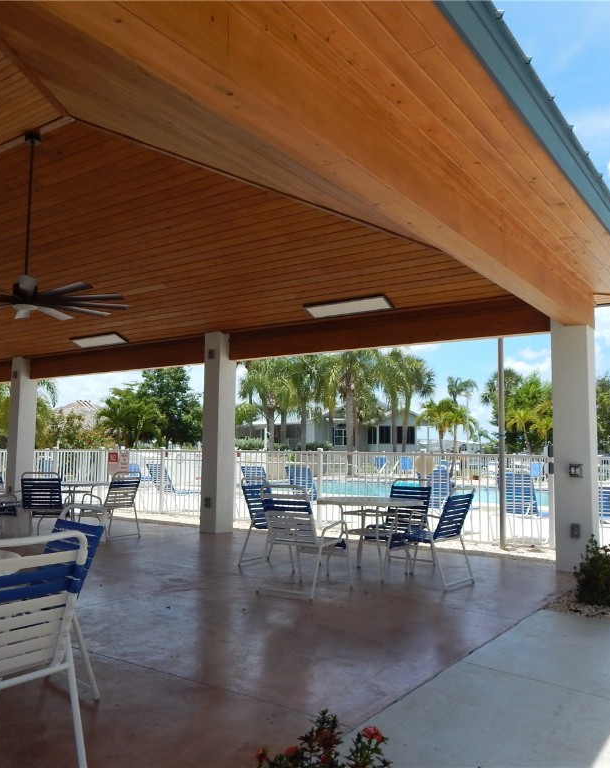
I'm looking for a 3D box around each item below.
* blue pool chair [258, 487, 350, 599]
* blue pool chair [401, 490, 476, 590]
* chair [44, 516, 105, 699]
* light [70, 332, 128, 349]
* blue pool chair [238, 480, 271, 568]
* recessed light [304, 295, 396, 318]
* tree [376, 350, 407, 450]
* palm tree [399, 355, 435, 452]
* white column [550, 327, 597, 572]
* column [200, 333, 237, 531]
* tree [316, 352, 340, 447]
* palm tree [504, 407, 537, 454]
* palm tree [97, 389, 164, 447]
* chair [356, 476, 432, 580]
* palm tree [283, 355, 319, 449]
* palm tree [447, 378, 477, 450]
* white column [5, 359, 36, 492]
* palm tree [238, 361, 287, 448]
[{"bbox_3d":[0.002,1.380,5.877,0.593,0.941,0.714,-3,-7,34],"label":"blue pool chair"},{"bbox_3d":[1.170,1.440,6.263,0.704,0.922,0.576,-3,-7,35],"label":"blue pool chair"},{"bbox_3d":[-1.464,1.117,3.305,0.593,0.941,0.714,-4,-7,41],"label":"chair"},{"bbox_3d":[-3.596,-0.748,11.361,1.240,0.050,0.330,-3,-27,35],"label":"light"},{"bbox_3d":[-0.257,1.497,7.016,0.691,0.922,0.576,-2,-6,26],"label":"blue pool chair"},{"bbox_3d":[0.576,-0.999,8.474,1.240,0.050,0.330,-3,-27,35],"label":"recessed light"},{"bbox_3d":[4.862,1.441,35.700,2.000,6.956,2.000,0,-6,8],"label":"tree"},{"bbox_3d":[6.363,1.618,37.454,2.400,6.693,2.400,0,-6,0],"label":"palm tree"},{"bbox_3d":[2.882,0.642,6.989,0.346,2.688,0.346,-3,-7,35],"label":"white column"},{"bbox_3d":[-1.322,0.730,9.929,0.346,2.984,0.346,-3,-7,35],"label":"column"},{"bbox_3d":[1.405,1.636,38.962,1.900,6.867,1.900,0,-6,0],"label":"tree"},{"bbox_3d":[11.303,2.831,33.849,1.850,3.325,1.850,-1,-5,18],"label":"palm tree"},{"bbox_3d":[-6.846,1.899,25.343,2.600,3.459,2.600,2,-5,-15],"label":"palm tree"},{"bbox_3d":[1.011,1.506,7.076,0.593,0.941,0.714,-4,-7,36],"label":"chair"},{"bbox_3d":[-0.147,1.549,36.950,2.400,6.623,2.400,0,-6,0],"label":"palm tree"},{"bbox_3d":[13.930,3.064,57.667,2.800,7.317,2.800,-1,-5,14],"label":"palm tree"},{"bbox_3d":[-5.621,0.989,12.906,0.361,2.987,0.361,-3,-7,34],"label":"white column"},{"bbox_3d":[-2.018,1.546,33.921,2.600,6.011,2.600,0,-6,0],"label":"palm tree"}]

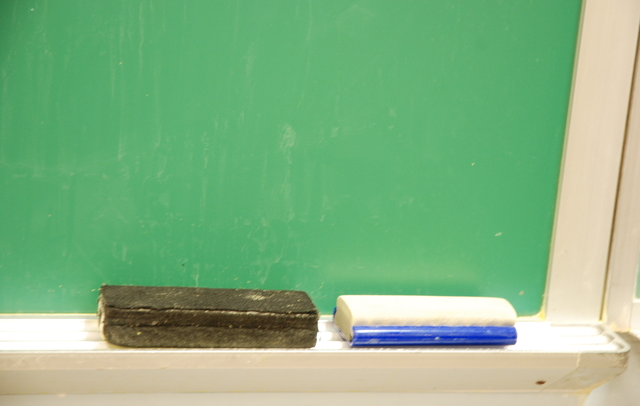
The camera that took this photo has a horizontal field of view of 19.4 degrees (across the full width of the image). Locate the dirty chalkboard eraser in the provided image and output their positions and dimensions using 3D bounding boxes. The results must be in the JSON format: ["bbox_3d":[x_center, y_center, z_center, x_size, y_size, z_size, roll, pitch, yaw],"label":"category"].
[{"bbox_3d":[-0.079,0.081,1.315,0.148,0.028,0.050,3,13,-14],"label":"dirty chalkboard eraser"}]

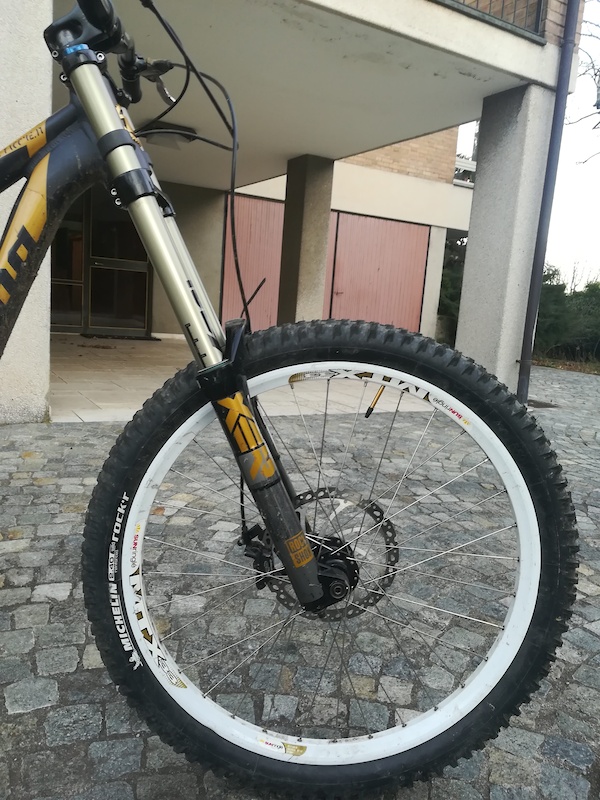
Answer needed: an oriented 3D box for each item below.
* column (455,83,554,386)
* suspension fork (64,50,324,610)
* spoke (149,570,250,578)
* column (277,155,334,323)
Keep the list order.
[{"bbox_3d":[1.598,-1.144,4.766,0.313,2.343,0.439,-1,11,-30],"label":"column"},{"bbox_3d":[-0.109,-0.077,0.797,0.105,0.720,0.178,-22,7,1],"label":"suspension fork"},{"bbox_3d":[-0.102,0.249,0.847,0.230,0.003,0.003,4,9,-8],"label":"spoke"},{"bbox_3d":[0.051,-1.664,7.261,0.364,2.333,0.448,-1,11,-30],"label":"column"}]

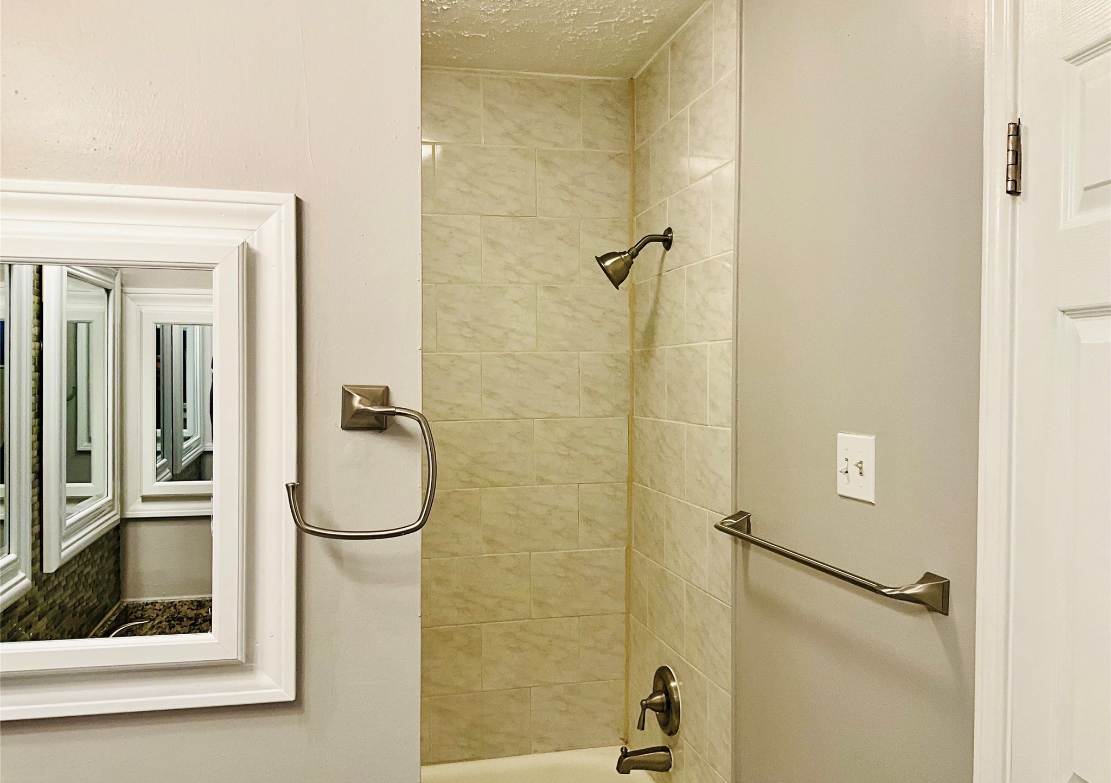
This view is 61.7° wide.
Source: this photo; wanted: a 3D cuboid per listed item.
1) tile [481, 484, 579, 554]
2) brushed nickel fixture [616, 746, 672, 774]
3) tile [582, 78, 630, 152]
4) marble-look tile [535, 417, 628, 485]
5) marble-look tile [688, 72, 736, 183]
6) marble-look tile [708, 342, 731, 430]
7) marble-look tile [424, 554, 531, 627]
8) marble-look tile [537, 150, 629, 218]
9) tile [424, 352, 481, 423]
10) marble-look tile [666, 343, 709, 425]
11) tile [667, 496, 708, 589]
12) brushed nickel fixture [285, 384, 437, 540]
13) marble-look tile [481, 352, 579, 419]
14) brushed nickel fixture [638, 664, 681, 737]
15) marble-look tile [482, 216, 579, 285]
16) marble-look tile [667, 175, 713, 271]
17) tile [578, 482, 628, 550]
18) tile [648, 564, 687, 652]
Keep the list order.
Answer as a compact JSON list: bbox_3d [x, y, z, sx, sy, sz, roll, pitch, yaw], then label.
[{"bbox_3d":[-0.076,0.388,2.821,0.303,0.202,0.010,0,1,-13],"label":"tile"},{"bbox_3d":[0.236,0.995,2.531,0.145,0.073,0.060,0,1,-13],"label":"brushed nickel fixture"},{"bbox_3d":[0.158,-0.846,2.870,0.156,0.209,0.010,0,1,-14],"label":"tile"},{"bbox_3d":[0.079,0.183,2.853,0.297,0.202,0.010,0,1,-13],"label":"marble-look tile"},{"bbox_3d":[0.379,-0.627,2.245,0.010,0.202,0.294,0,1,-13],"label":"marble-look tile"},{"bbox_3d":[0.391,-0.015,2.189,0.010,0.202,0.135,0,1,-13],"label":"marble-look tile"},{"bbox_3d":[-0.224,0.593,2.790,0.306,0.202,0.010,0,1,-13],"label":"marble-look tile"},{"bbox_3d":[0.089,-0.633,2.856,0.298,0.205,0.010,0,1,-14],"label":"marble-look tile"},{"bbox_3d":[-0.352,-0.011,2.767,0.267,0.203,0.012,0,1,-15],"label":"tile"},{"bbox_3d":[0.346,-0.019,2.435,0.012,0.203,0.305,0,1,-13],"label":"marble-look tile"},{"bbox_3d":[0.340,0.386,2.410,0.010,0.202,0.304,0,1,-13],"label":"tile"},{"bbox_3d":[-0.227,0.084,1.094,0.169,0.171,0.068,0,1,-14],"label":"brushed nickel fixture"},{"bbox_3d":[-0.073,-0.017,2.815,0.302,0.200,0.010,0,1,-13],"label":"marble-look tile"},{"bbox_3d":[0.269,0.849,2.546,0.095,0.170,0.168,0,1,-13],"label":"brushed nickel fixture"},{"bbox_3d":[-0.071,-0.426,2.836,0.308,0.203,0.012,0,1,-15],"label":"marble-look tile"},{"bbox_3d":[0.345,-0.423,2.390,0.010,0.202,0.306,0,1,-13],"label":"marble-look tile"},{"bbox_3d":[0.150,0.385,2.885,0.159,0.203,0.010,0,1,-14],"label":"tile"},{"bbox_3d":[0.307,0.589,2.559,0.010,0.200,0.303,0,1,-13],"label":"tile"}]

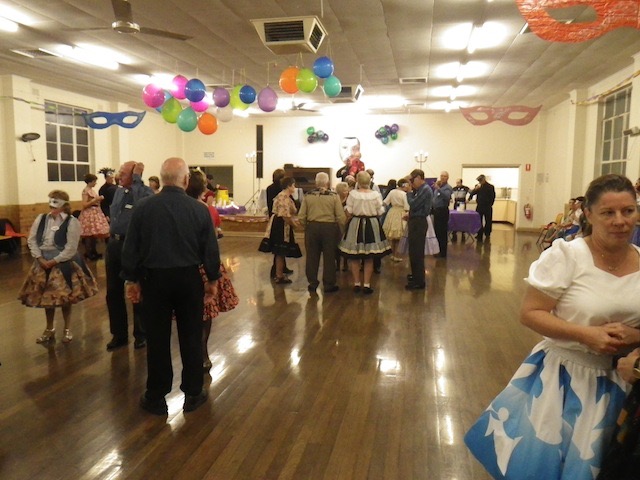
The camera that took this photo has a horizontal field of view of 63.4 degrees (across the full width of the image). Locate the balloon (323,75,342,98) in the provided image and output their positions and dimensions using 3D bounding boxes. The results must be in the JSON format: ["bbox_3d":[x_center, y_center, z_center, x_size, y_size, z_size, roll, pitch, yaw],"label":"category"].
[{"bbox_3d":[0.181,-2.209,7.450,0.268,0.317,0.268,2,7,11],"label":"balloon"}]

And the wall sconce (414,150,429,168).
[{"bbox_3d":[2.843,-2.255,14.500,0.390,0.500,0.340,2,7,11],"label":"wall sconce"}]

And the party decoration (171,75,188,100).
[{"bbox_3d":[-2.014,-2.209,7.500,0.290,0.362,0.290,2,7,11],"label":"party decoration"}]

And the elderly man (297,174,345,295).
[{"bbox_3d":[0.045,-0.117,7.518,0.660,1.710,0.420,1,6,5],"label":"elderly man"}]

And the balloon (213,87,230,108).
[{"bbox_3d":[-1.461,-2.119,7.700,0.260,0.320,0.260,2,7,11],"label":"balloon"}]

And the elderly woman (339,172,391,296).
[{"bbox_3d":[0.644,-0.112,7.474,0.730,1.720,0.630,1,6,2],"label":"elderly woman"}]

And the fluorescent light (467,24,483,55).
[{"bbox_3d":[2.320,-3.007,7.736,0.130,0.100,1.500,2,7,11],"label":"fluorescent light"}]

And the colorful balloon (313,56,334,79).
[{"bbox_3d":[0.052,-2.432,7.300,0.285,0.310,0.285,1,7,0],"label":"colorful balloon"}]

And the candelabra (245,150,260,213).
[{"bbox_3d":[-1.857,-1.596,14.500,0.450,1.770,0.420,0,7,-7],"label":"candelabra"}]

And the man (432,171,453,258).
[{"bbox_3d":[2.577,-0.538,10.833,0.400,1.770,0.480,-3,8,-30],"label":"man"}]

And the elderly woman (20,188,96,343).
[{"bbox_3d":[-2.593,0.252,5.056,0.750,1.470,0.640,0,6,-3],"label":"elderly woman"}]

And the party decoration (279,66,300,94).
[{"bbox_3d":[-0.401,-2.188,7.100,0.315,0.384,0.315,0,7,0],"label":"party decoration"}]

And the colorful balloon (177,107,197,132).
[{"bbox_3d":[-1.894,-1.715,7.400,0.293,0.357,0.293,2,7,11],"label":"colorful balloon"}]

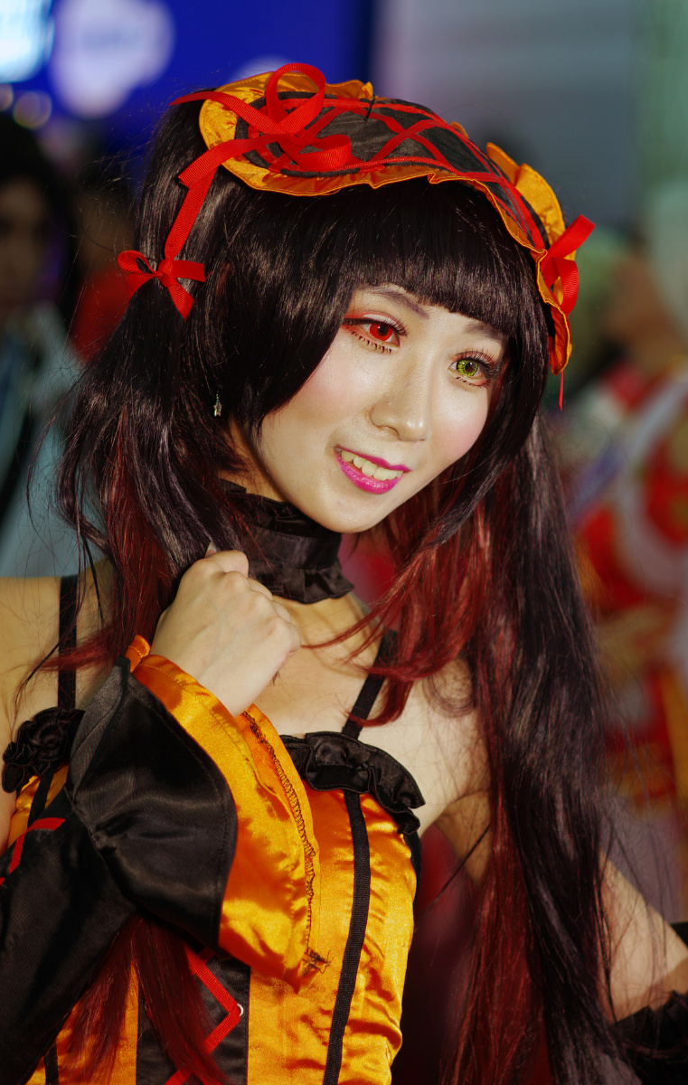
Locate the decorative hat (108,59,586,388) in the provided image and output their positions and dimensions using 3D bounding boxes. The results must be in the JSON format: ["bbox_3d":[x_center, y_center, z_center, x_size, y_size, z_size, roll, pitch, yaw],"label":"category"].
[{"bbox_3d":[0.011,-0.164,1.800,0.262,0.163,0.145,22,-4,-26],"label":"decorative hat"}]

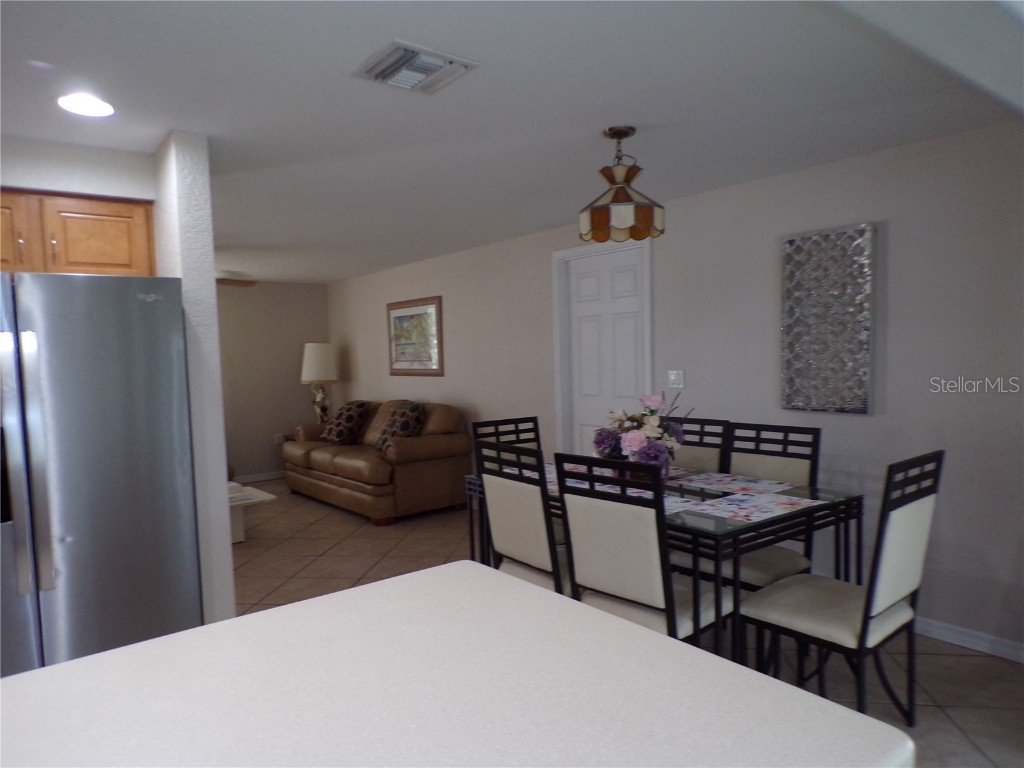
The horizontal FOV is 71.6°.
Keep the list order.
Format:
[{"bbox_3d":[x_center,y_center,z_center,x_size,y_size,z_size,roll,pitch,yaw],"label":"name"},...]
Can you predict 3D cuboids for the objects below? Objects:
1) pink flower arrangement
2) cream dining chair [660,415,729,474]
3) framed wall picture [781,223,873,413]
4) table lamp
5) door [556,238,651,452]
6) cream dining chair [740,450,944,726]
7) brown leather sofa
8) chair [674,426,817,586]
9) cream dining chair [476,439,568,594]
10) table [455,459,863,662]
[{"bbox_3d":[0.574,0.250,3.222,0.380,0.425,0.420,-4,3,-37],"label":"pink flower arrangement"},{"bbox_3d":[0.755,0.696,3.564,0.540,1.003,0.445,-4,4,-39],"label":"cream dining chair"},{"bbox_3d":[1.595,-0.312,3.604,0.050,0.896,0.463,-4,3,-37],"label":"framed wall picture"},{"bbox_3d":[-2.158,0.010,8.024,0.400,0.940,0.400,-4,3,-37],"label":"table lamp"},{"bbox_3d":[0.641,0.088,4.973,0.100,2.090,0.930,-4,3,-37],"label":"door"},{"bbox_3d":[1.158,0.736,2.513,0.445,1.003,0.540,-4,4,-40],"label":"cream dining chair"},{"bbox_3d":[-1.321,0.646,6.718,0.950,0.910,2.040,-4,3,-37],"label":"brown leather sofa"},{"bbox_3d":[1.036,0.708,3.162,0.540,1.003,0.445,-4,4,-40],"label":"chair"},{"bbox_3d":[0.193,0.735,3.053,0.540,1.003,0.445,-4,3,-37],"label":"cream dining chair"},{"bbox_3d":[0.603,0.839,3.248,0.910,0.755,1.540,-3,3,-36],"label":"table"}]

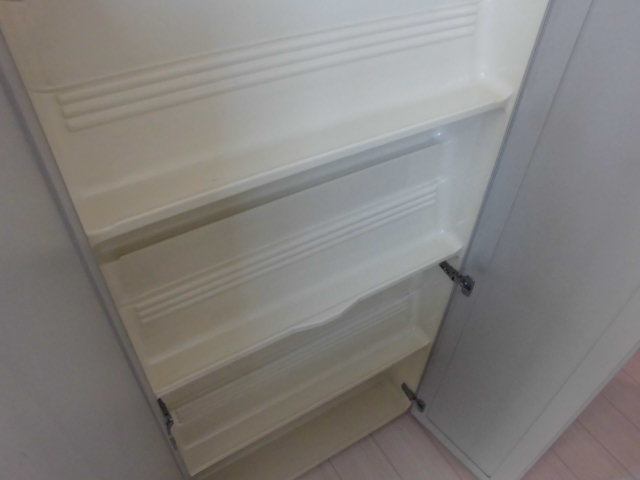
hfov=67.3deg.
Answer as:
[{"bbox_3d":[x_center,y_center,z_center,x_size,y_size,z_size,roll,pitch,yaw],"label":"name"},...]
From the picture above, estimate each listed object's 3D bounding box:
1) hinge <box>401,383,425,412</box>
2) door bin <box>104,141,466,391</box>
[{"bbox_3d":[0.304,0.516,1.567,0.025,0.056,0.095,-22,49,-23],"label":"hinge"},{"bbox_3d":[0.013,0.009,0.854,0.700,0.350,0.073,-22,49,-23],"label":"door bin"}]

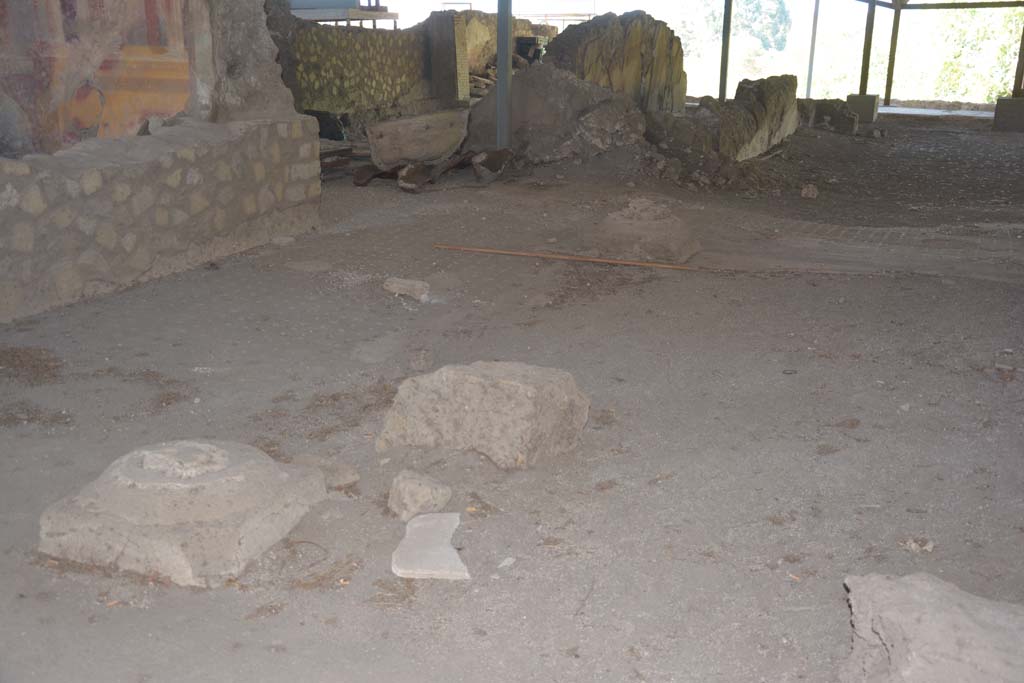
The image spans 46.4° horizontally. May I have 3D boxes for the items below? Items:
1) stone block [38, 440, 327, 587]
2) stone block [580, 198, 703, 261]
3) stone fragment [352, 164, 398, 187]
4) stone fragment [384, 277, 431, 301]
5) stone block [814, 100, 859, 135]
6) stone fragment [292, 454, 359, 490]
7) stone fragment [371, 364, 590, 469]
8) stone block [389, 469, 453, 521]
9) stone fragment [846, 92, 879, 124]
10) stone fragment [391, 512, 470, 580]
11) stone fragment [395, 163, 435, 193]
[{"bbox_3d":[-1.024,0.471,3.778,0.650,0.240,0.650,6,16,19],"label":"stone block"},{"bbox_3d":[0.942,-0.803,8.443,0.660,0.350,0.660,6,16,20],"label":"stone block"},{"bbox_3d":[-1.363,-1.662,11.954,0.397,0.177,0.258,3,15,10],"label":"stone fragment"},{"bbox_3d":[-0.618,-0.306,6.996,0.252,0.103,0.126,9,17,29],"label":"stone fragment"},{"bbox_3d":[4.959,-3.442,18.261,0.574,0.500,0.344,6,16,21],"label":"stone block"},{"bbox_3d":[-0.651,0.449,4.176,0.210,0.085,0.150,3,15,10],"label":"stone fragment"},{"bbox_3d":[-0.102,0.265,4.508,0.750,0.280,0.370,5,15,15],"label":"stone fragment"},{"bbox_3d":[-0.298,0.498,3.916,0.190,0.130,0.150,3,15,10],"label":"stone block"},{"bbox_3d":[5.970,-3.961,20.318,0.456,0.469,0.456,6,16,21],"label":"stone fragment"},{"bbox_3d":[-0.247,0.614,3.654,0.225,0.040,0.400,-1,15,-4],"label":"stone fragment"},{"bbox_3d":[-0.929,-1.583,11.527,0.313,0.252,0.235,3,15,10],"label":"stone fragment"}]

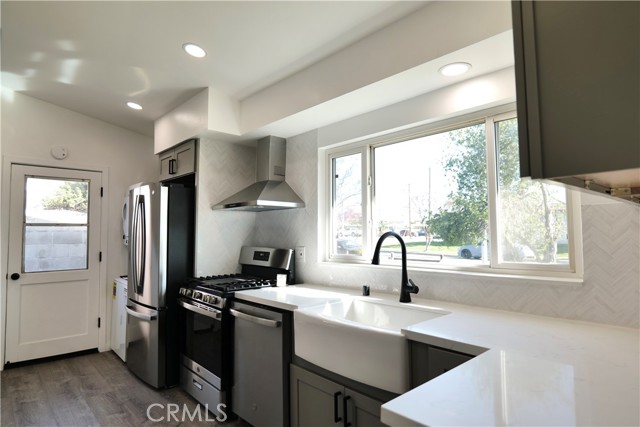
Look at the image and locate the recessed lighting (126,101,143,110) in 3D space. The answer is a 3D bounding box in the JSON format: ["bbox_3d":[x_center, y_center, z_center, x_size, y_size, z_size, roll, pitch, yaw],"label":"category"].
[{"bbox_3d":[-1.921,-1.105,3.679,0.170,0.030,0.170,18,-15,-41],"label":"recessed lighting"}]

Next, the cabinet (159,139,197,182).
[{"bbox_3d":[-1.224,-0.498,3.809,0.620,0.300,0.920,3,-5,-43],"label":"cabinet"}]

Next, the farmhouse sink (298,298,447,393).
[{"bbox_3d":[0.291,0.669,1.928,0.510,0.255,0.765,3,-5,-43],"label":"farmhouse sink"}]

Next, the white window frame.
[{"bbox_3d":[0.634,-0.098,2.333,0.100,0.915,1.750,3,-5,-43],"label":"white window frame"}]

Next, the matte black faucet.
[{"bbox_3d":[0.441,0.318,2.086,0.285,0.430,0.120,2,-4,-33],"label":"matte black faucet"}]

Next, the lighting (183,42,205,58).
[{"bbox_3d":[-0.917,-1.179,2.592,0.175,0.030,0.175,18,-15,-41],"label":"lighting"}]

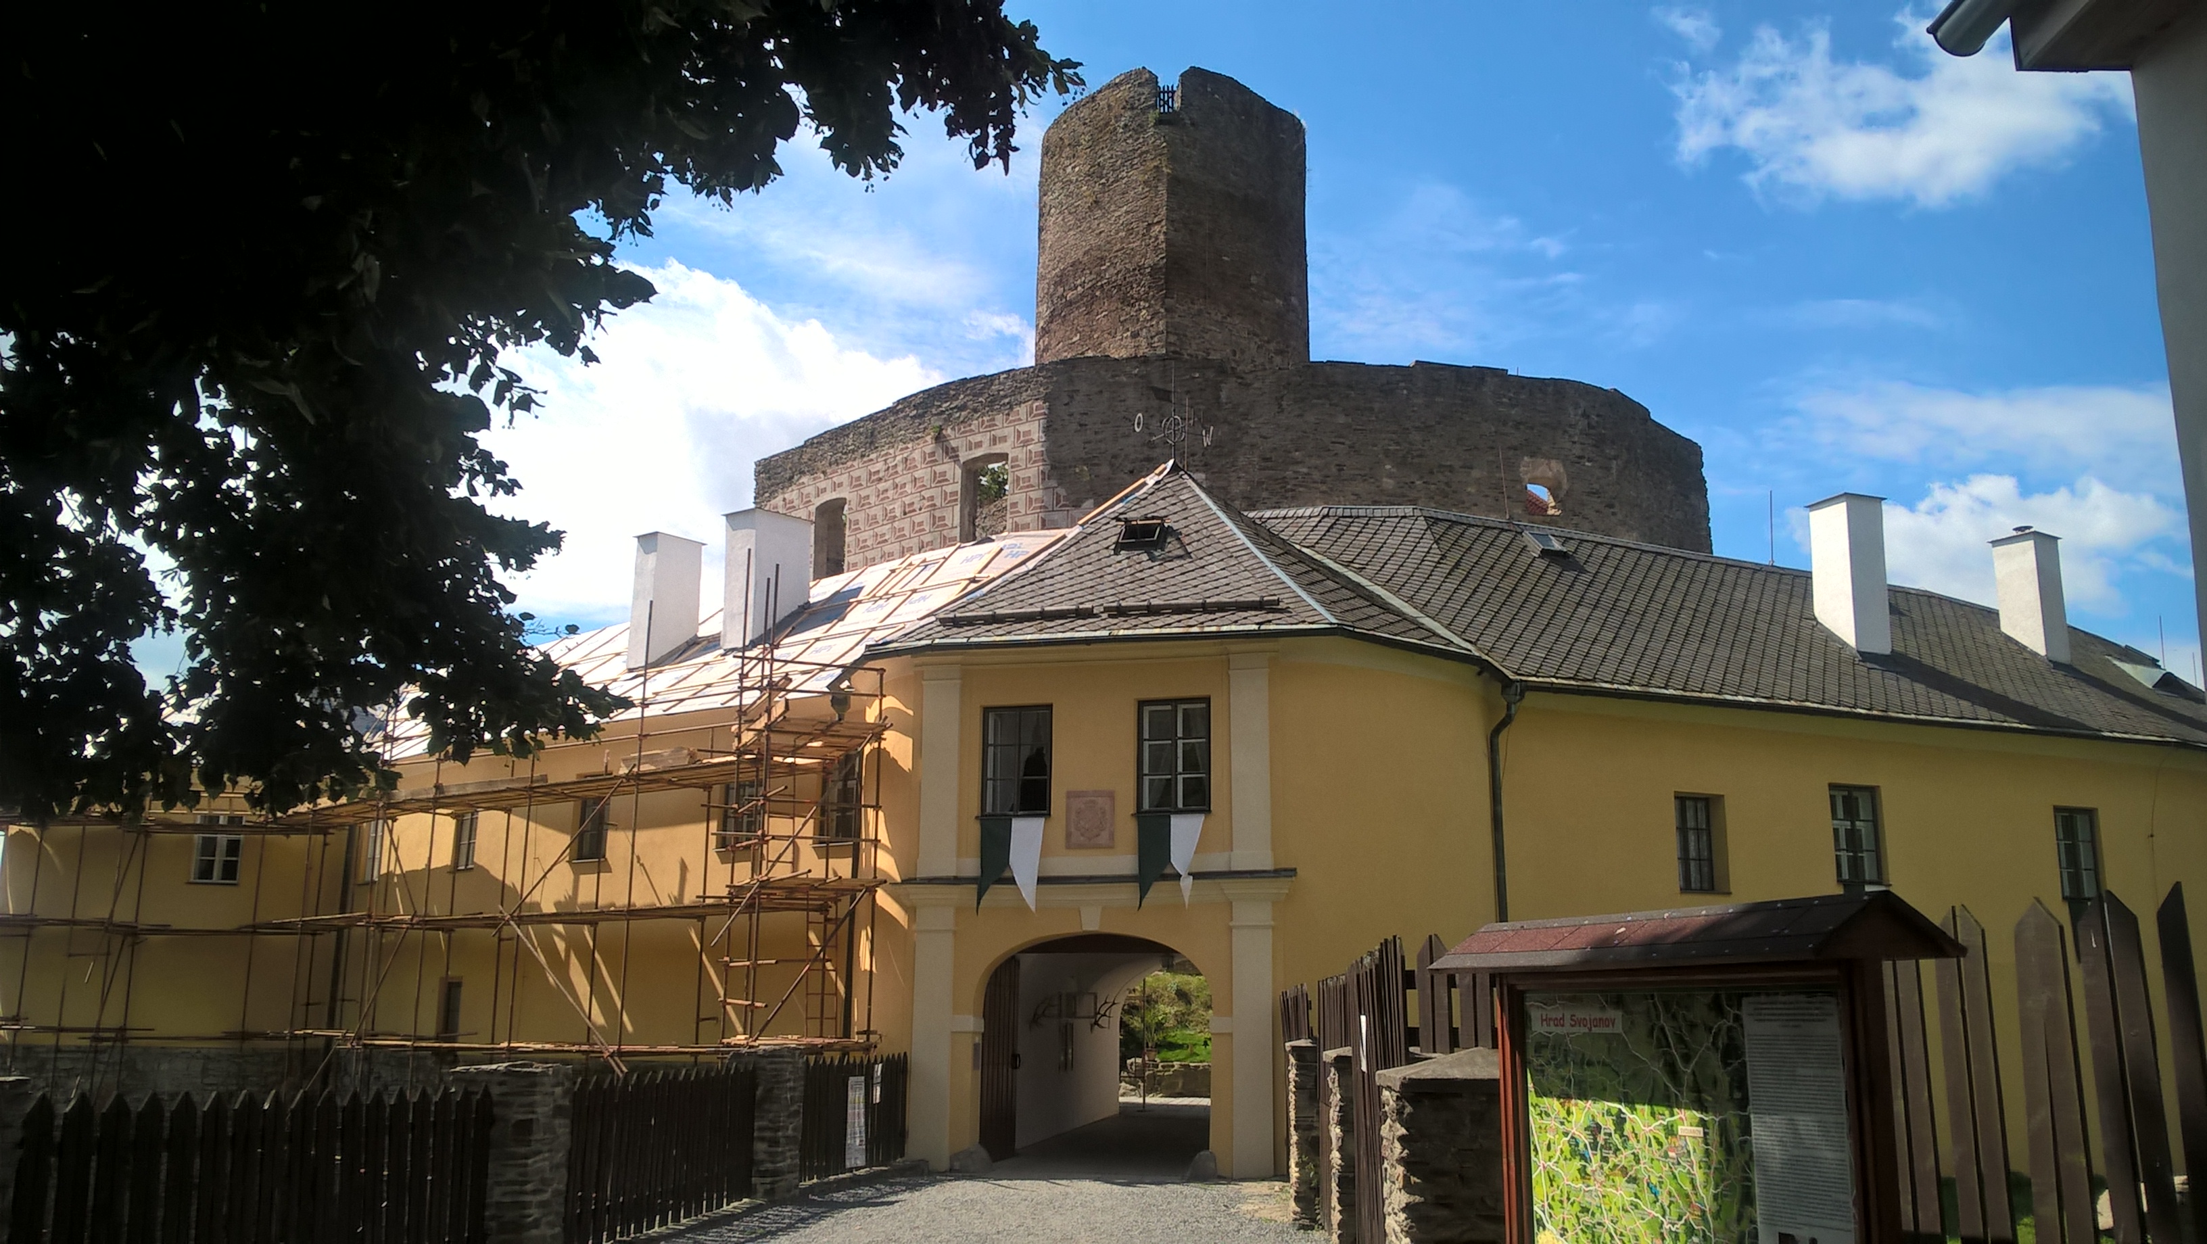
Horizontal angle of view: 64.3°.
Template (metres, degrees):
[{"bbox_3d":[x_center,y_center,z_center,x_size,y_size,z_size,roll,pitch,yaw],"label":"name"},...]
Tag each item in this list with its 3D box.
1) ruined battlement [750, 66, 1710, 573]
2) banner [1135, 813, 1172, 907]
[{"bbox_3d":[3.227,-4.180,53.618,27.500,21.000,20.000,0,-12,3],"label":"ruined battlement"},{"bbox_3d":[0.584,2.775,20.500,0.430,1.100,0.080,-2,-13,13],"label":"banner"}]

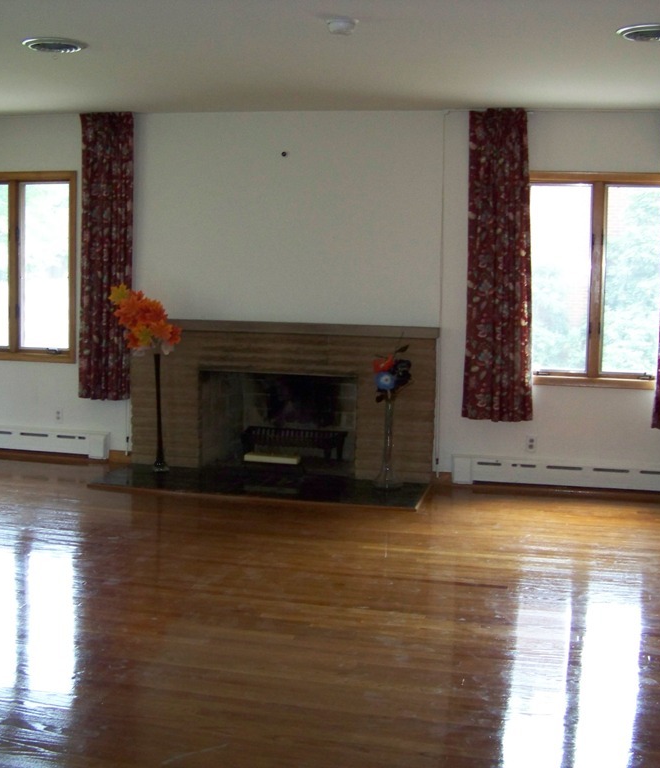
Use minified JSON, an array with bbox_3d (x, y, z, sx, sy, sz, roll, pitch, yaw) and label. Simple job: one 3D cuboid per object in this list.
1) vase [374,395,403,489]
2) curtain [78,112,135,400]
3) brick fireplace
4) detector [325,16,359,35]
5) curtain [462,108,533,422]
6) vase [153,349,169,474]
[{"bbox_3d":[0.383,0.364,6.772,0.170,0.572,0.170,2,6,11],"label":"vase"},{"bbox_3d":[-1.557,-0.873,7.399,0.403,1.981,0.110,2,6,11],"label":"curtain"},{"bbox_3d":[-0.314,0.080,7.378,2.135,1.016,0.400,2,6,11],"label":"brick fireplace"},{"bbox_3d":[0.047,-1.482,4.391,0.138,0.045,0.138,2,6,11],"label":"detector"},{"bbox_3d":[1.101,-0.757,6.868,0.484,1.994,0.110,2,6,11],"label":"curtain"},{"bbox_3d":[-1.127,0.189,7.093,0.120,0.786,0.120,2,6,11],"label":"vase"}]

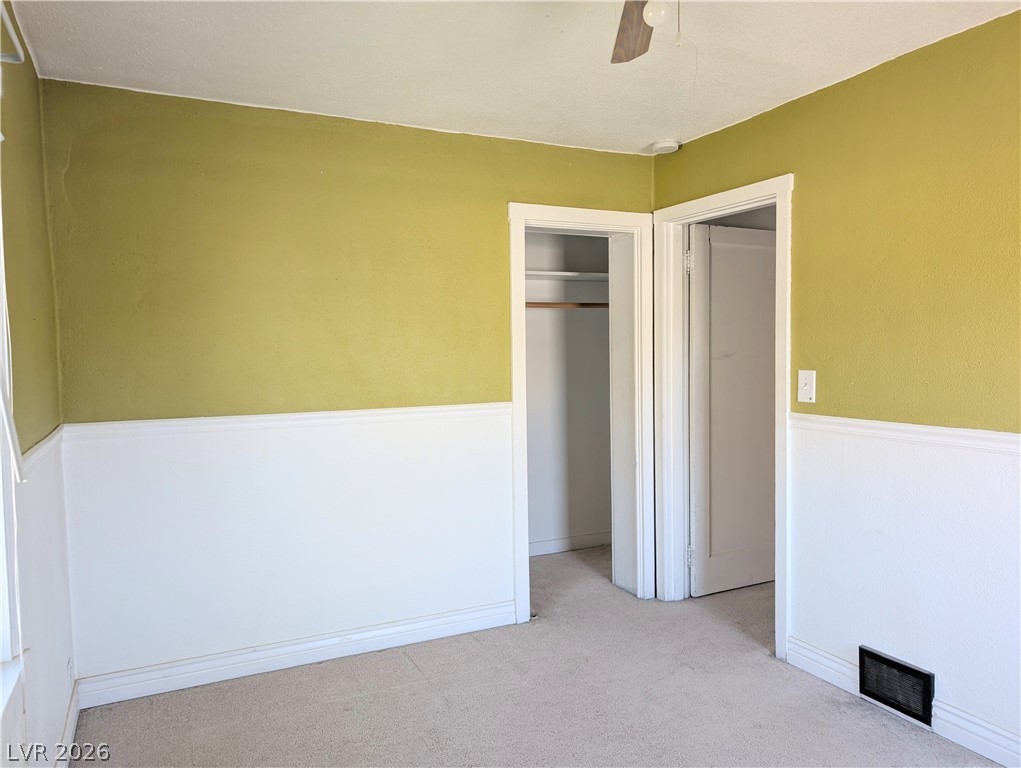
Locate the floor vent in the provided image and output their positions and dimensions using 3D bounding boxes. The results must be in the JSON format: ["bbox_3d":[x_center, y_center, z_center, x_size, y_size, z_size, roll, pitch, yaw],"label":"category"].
[{"bbox_3d":[1.453,1.132,2.673,0.030,0.190,0.295,-2,3,-26],"label":"floor vent"}]

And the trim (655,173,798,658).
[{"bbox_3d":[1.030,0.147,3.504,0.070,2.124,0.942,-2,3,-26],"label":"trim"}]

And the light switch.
[{"bbox_3d":[1.256,0.012,3.002,0.018,0.136,0.092,-2,3,-26],"label":"light switch"}]

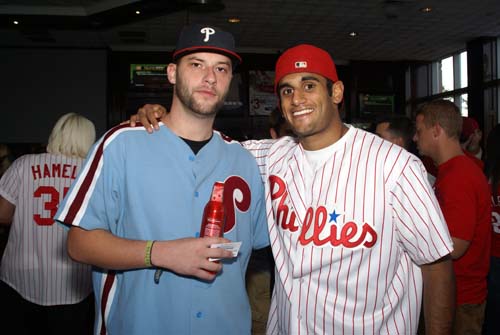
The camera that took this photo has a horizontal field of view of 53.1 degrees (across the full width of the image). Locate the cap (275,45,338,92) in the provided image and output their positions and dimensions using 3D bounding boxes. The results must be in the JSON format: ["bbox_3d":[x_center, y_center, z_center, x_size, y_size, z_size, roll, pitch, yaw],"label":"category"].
[{"bbox_3d":[0.173,-0.272,1.486,0.180,0.155,0.265,-6,-16,14],"label":"cap"}]

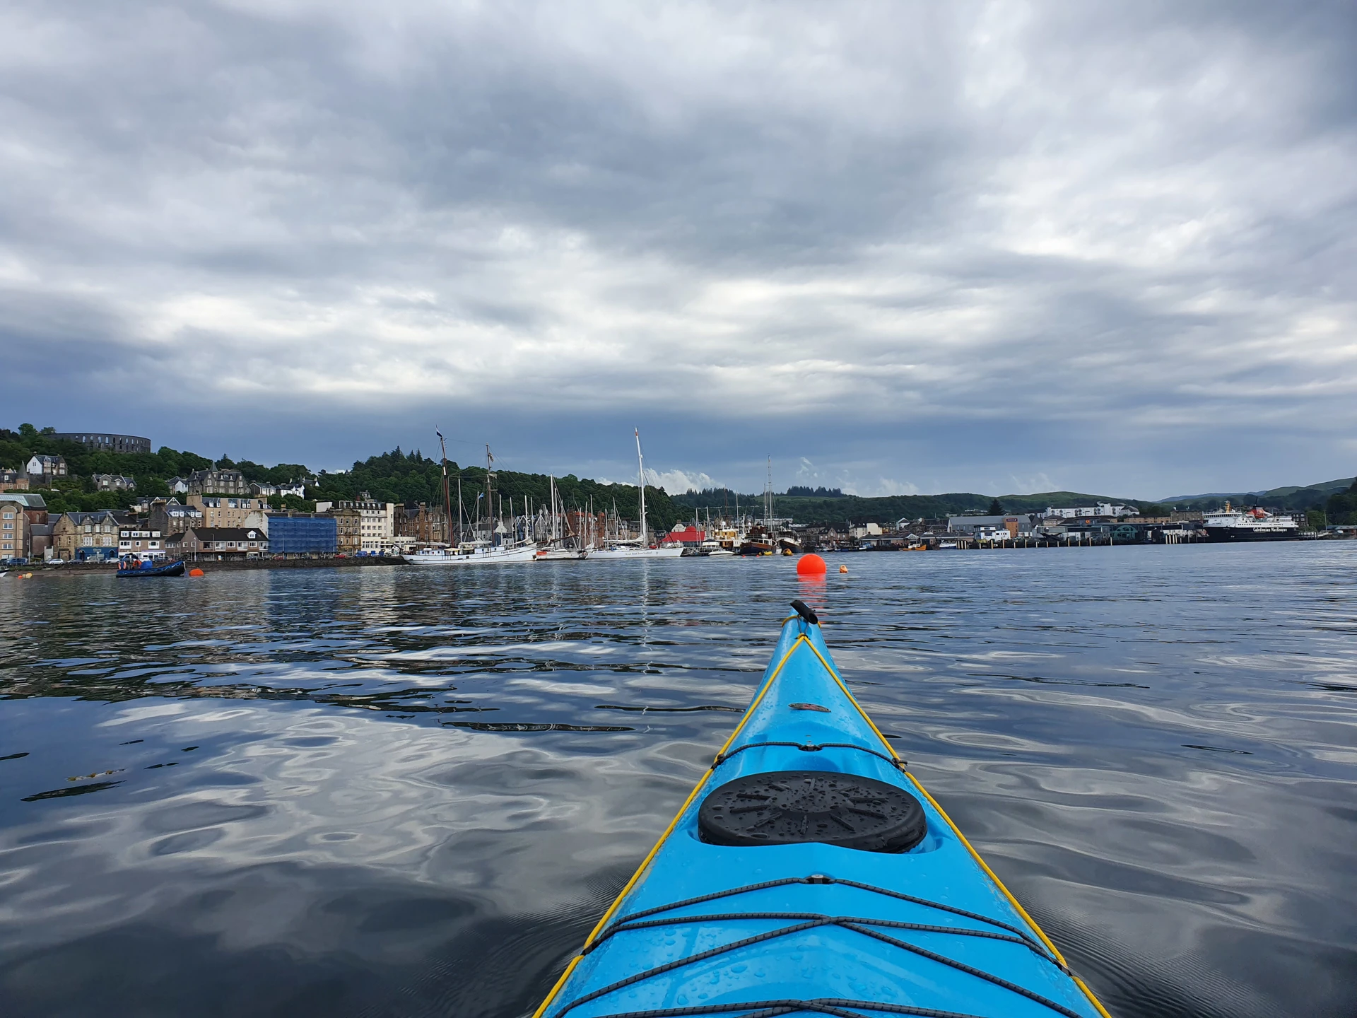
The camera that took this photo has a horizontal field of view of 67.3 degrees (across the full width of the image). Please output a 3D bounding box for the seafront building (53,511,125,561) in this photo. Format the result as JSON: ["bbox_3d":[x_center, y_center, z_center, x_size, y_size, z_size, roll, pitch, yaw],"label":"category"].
[{"bbox_3d":[-168.340,8.180,289.920,10.740,15.000,12.450,-3,-3,30],"label":"seafront building"}]

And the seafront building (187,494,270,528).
[{"bbox_3d":[-152.900,5.370,347.560,10.860,19.000,24.460,-3,-3,33],"label":"seafront building"}]

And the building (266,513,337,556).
[{"bbox_3d":[-129.400,8.980,341.750,12.040,16.000,26.760,-3,-3,33],"label":"building"}]

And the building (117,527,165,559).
[{"bbox_3d":[-159.410,10.900,297.840,10.000,9.800,13.680,-3,-3,33],"label":"building"}]

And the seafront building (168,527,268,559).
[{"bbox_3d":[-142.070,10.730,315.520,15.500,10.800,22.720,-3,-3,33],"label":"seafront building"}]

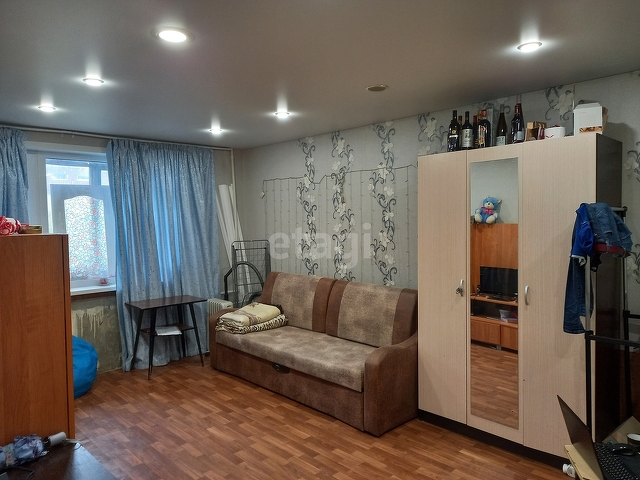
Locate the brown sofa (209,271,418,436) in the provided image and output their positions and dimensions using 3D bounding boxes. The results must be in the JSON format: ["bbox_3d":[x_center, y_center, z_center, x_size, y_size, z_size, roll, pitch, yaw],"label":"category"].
[{"bbox_3d":[-0.066,0.883,4.398,0.919,0.964,2.275,-3,3,-44],"label":"brown sofa"}]

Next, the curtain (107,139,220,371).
[{"bbox_3d":[-1.673,0.160,5.135,1.242,2.375,0.160,-3,3,-44],"label":"curtain"}]

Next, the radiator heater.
[{"bbox_3d":[-1.144,1.020,5.279,0.160,0.650,0.420,-3,3,-44],"label":"radiator heater"}]

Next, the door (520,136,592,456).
[{"bbox_3d":[1.448,0.359,2.808,0.022,1.931,0.411,-3,3,-44],"label":"door"}]

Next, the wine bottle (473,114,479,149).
[{"bbox_3d":[1.126,-0.761,3.336,0.075,0.274,0.075,0,2,19],"label":"wine bottle"}]

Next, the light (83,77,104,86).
[{"bbox_3d":[-1.479,-1.026,3.022,0.116,0.025,0.116,-3,3,-44],"label":"light"}]

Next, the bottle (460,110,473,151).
[{"bbox_3d":[1.043,-0.763,3.263,0.080,0.286,0.080,0,2,18],"label":"bottle"}]

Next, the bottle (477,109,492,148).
[{"bbox_3d":[1.129,-0.753,3.168,0.083,0.271,0.083,-1,2,0],"label":"bottle"}]

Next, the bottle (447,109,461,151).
[{"bbox_3d":[0.967,-0.776,3.326,0.082,0.308,0.082,0,2,16],"label":"bottle"}]

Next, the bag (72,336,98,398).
[{"bbox_3d":[-2.382,1.104,4.093,0.740,0.610,0.740,-3,3,-44],"label":"bag"}]

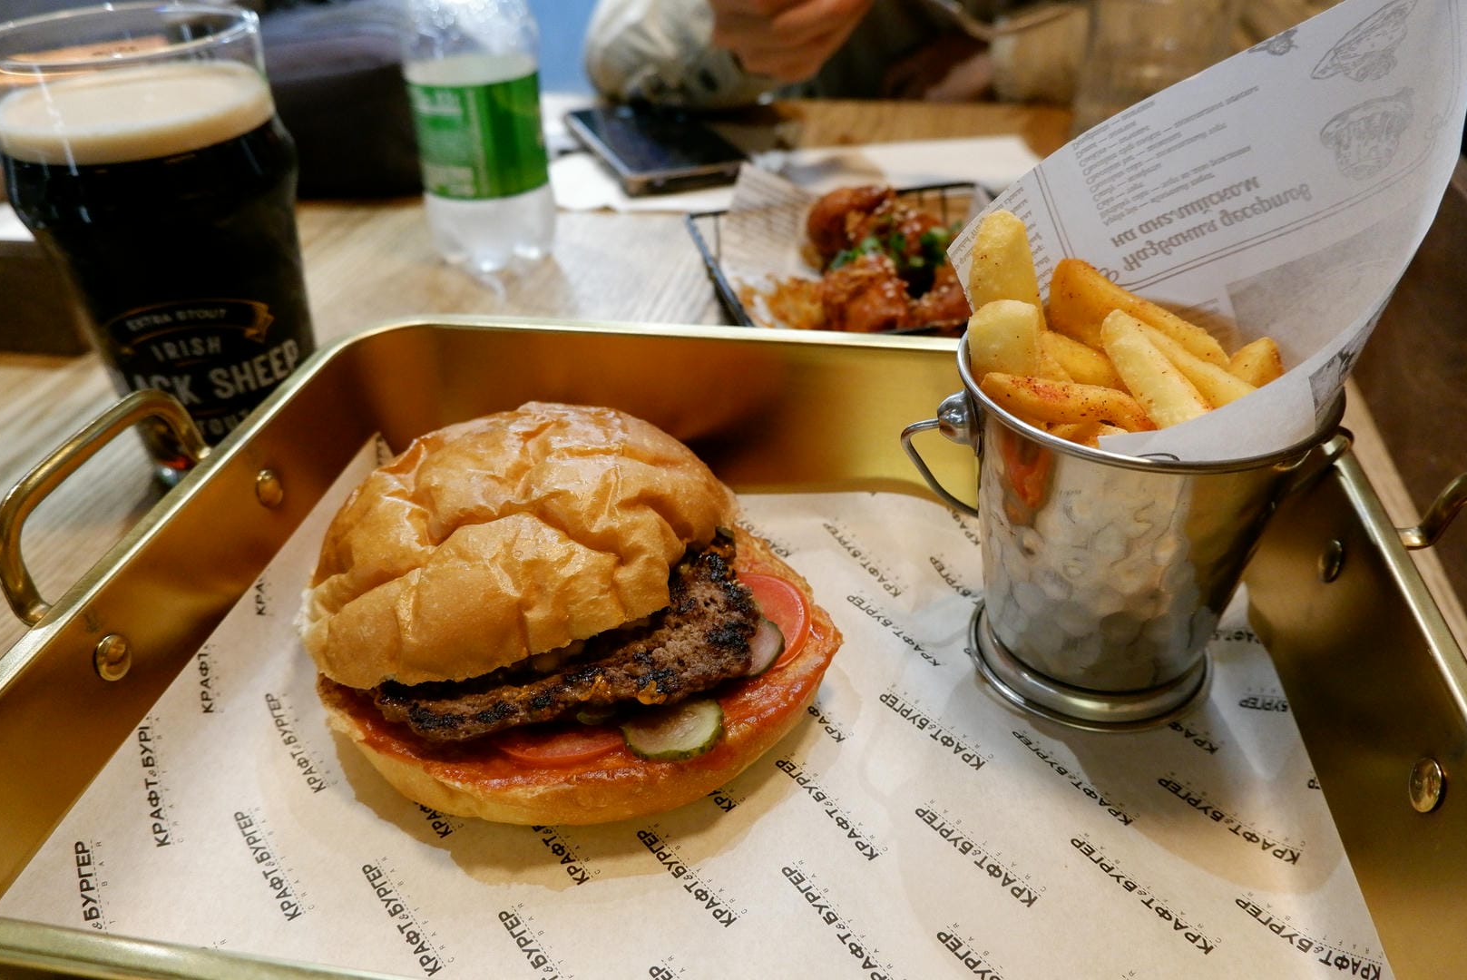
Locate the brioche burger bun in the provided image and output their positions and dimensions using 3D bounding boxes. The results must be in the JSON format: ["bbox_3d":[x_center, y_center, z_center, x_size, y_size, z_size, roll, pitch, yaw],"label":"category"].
[{"bbox_3d":[-0.041,0.022,0.272,0.132,0.075,0.122,-3,35,0],"label":"brioche burger bun"}]

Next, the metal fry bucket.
[{"bbox_3d":[0.097,0.007,0.271,0.105,0.089,0.086,5,36,11],"label":"metal fry bucket"}]

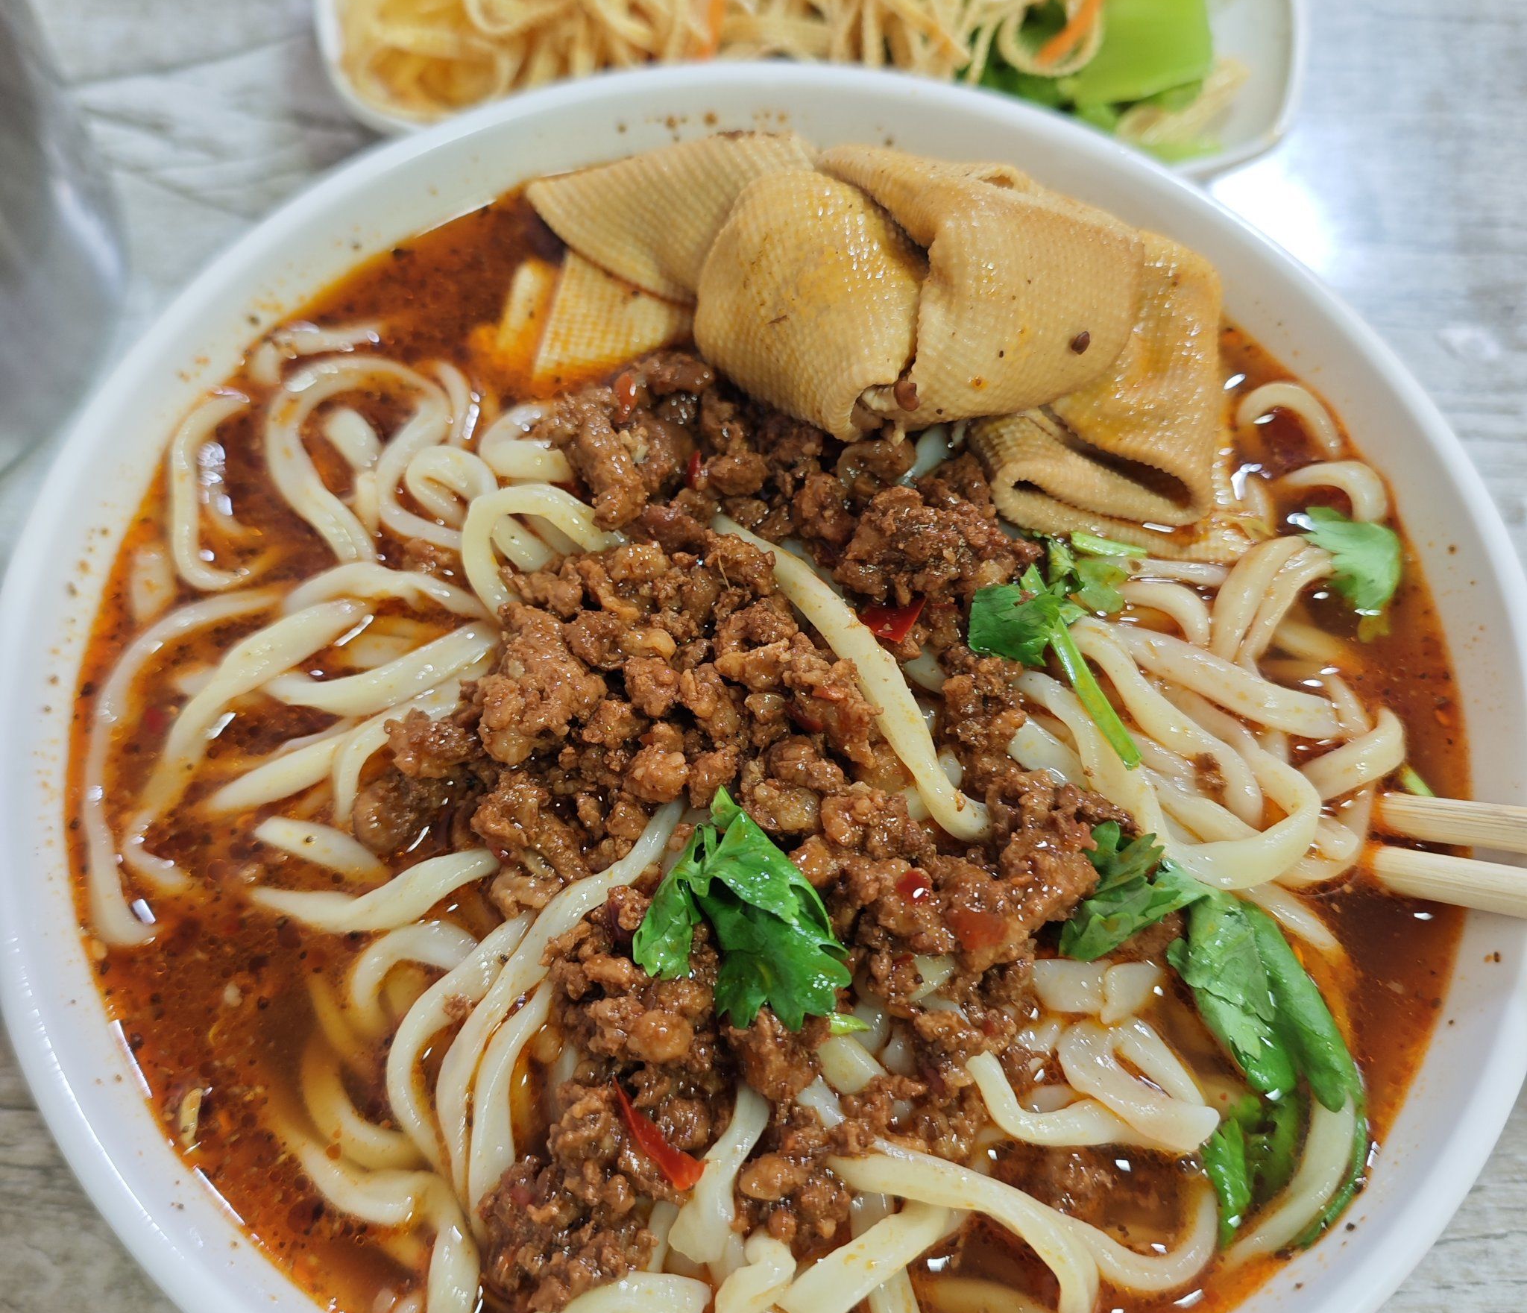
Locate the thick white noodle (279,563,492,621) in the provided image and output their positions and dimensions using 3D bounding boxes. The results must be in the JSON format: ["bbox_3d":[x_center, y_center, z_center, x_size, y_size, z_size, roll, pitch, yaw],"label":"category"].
[{"bbox_3d":[-0.057,-0.010,0.205,0.030,0.007,0.008,2,68,-1],"label":"thick white noodle"}]

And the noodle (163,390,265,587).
[{"bbox_3d":[-0.087,-0.026,0.214,0.013,0.005,0.035,-10,69,-6],"label":"noodle"}]

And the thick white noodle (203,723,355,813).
[{"bbox_3d":[-0.069,0.017,0.195,0.023,0.006,0.005,-32,72,-13],"label":"thick white noodle"}]

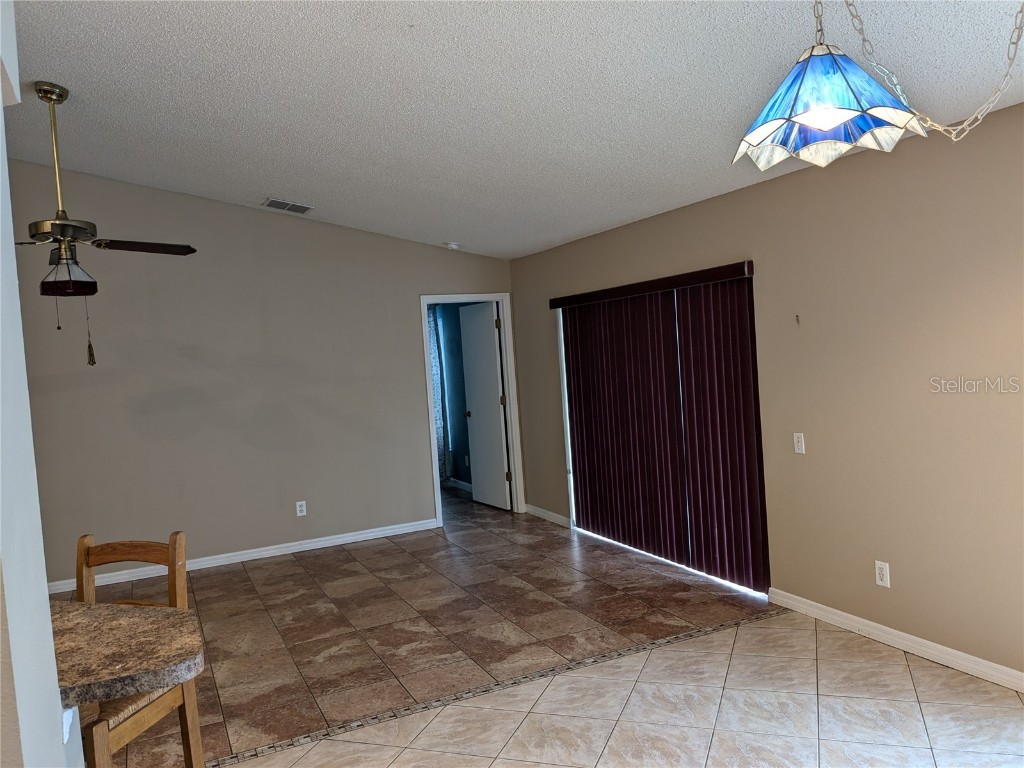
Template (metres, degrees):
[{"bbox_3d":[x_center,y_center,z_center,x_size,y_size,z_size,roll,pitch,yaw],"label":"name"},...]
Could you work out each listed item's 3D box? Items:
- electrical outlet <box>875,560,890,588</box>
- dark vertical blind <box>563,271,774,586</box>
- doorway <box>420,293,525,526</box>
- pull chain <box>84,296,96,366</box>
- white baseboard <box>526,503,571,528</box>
[{"bbox_3d":[1.838,0.946,3.969,0.009,0.118,0.076,-5,3,-25],"label":"electrical outlet"},{"bbox_3d":[0.946,0.269,5.763,0.120,1.965,2.450,-5,3,-25],"label":"dark vertical blind"},{"bbox_3d":[-0.370,0.224,7.530,0.896,2.127,0.140,-5,3,-25],"label":"doorway"},{"bbox_3d":[-2.318,-0.288,4.383,0.042,0.375,0.042,-5,3,-28],"label":"pull chain"},{"bbox_3d":[0.321,1.211,7.302,0.014,0.083,0.860,-5,3,-25],"label":"white baseboard"}]

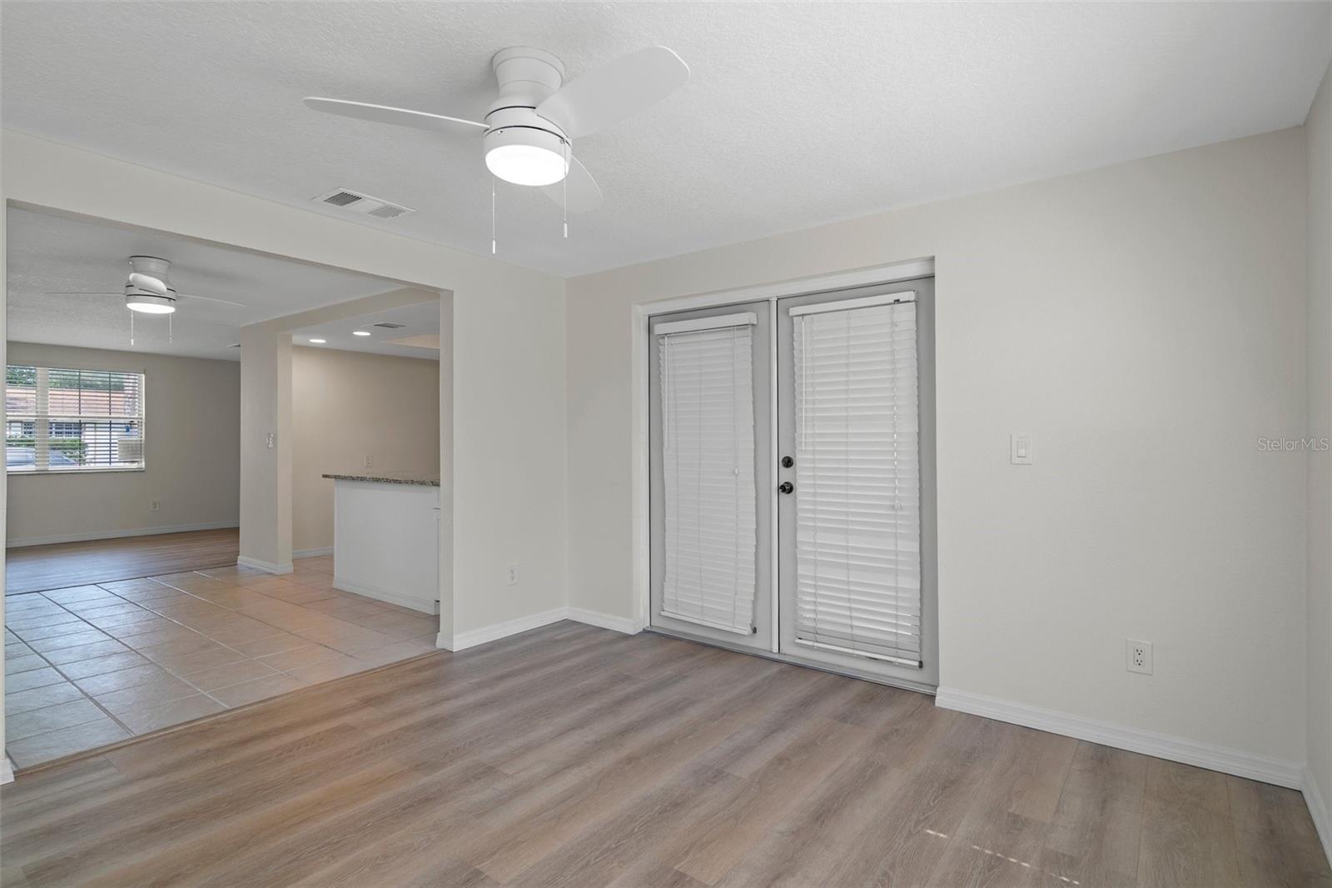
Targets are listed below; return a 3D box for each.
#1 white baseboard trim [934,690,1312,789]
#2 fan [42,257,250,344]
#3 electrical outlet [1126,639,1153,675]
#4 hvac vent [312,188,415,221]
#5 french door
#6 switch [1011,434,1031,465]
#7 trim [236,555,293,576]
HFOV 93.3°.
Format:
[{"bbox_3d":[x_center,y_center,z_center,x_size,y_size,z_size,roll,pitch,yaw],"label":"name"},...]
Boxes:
[{"bbox_3d":[1.732,1.166,2.547,1.210,0.085,0.015,0,0,36],"label":"white baseboard trim"},{"bbox_3d":[-3.228,-0.890,3.923,1.060,0.530,1.020,0,0,-27],"label":"fan"},{"bbox_3d":[1.852,0.835,2.458,0.081,0.125,0.009,0,0,36],"label":"electrical outlet"},{"bbox_3d":[-1.410,-1.115,2.963,0.255,0.018,0.360,0,0,36],"label":"hvac vent"},{"bbox_3d":[0.616,0.184,3.559,1.790,2.020,0.090,0,0,36],"label":"french door"},{"bbox_3d":[1.525,0.023,2.695,0.081,0.125,0.011,0,0,36],"label":"switch"},{"bbox_3d":[-3.888,1.155,6.080,0.920,0.090,0.140,0,0,36],"label":"trim"}]

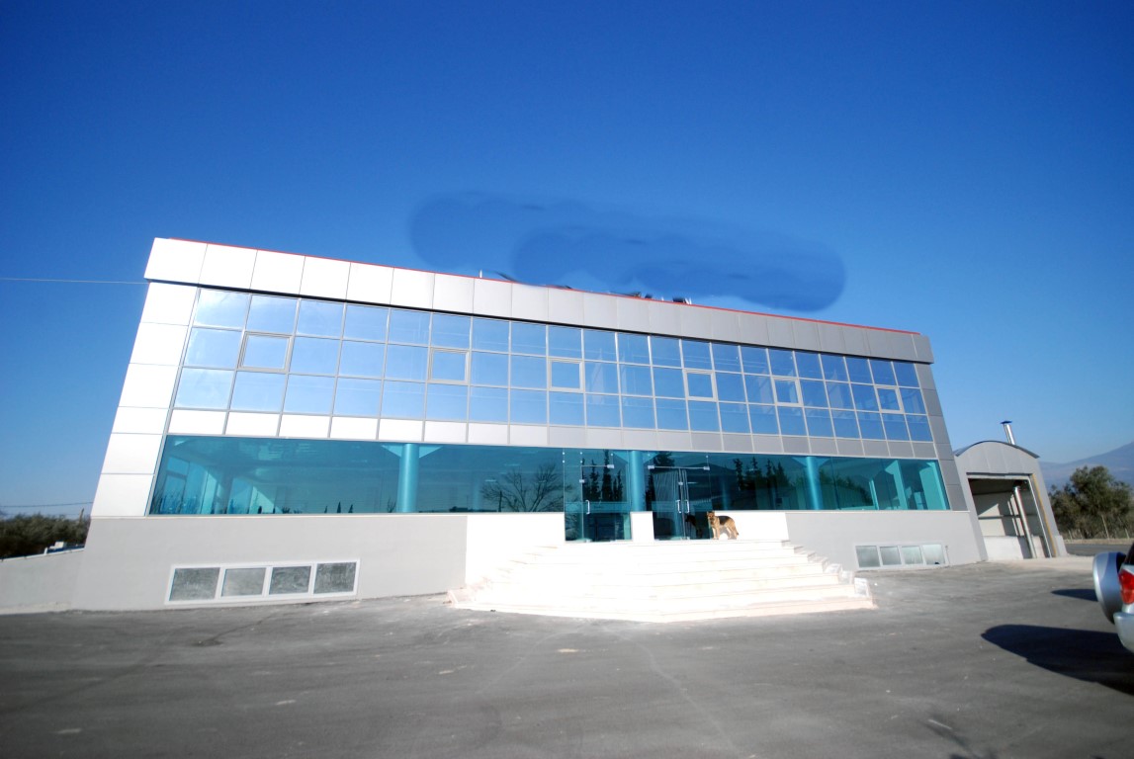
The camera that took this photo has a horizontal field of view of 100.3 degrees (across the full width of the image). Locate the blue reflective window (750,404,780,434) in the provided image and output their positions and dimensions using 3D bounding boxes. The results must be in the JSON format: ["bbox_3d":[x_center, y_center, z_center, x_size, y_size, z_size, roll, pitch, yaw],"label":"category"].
[{"bbox_3d":[6.923,1.414,16.612,1.165,1.065,0.080,4,-18,-16],"label":"blue reflective window"}]

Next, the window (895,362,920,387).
[{"bbox_3d":[13.792,-0.190,19.272,1.116,1.044,0.080,4,-19,-16],"label":"window"}]

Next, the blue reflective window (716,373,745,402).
[{"bbox_3d":[5.749,0.283,16.620,1.128,1.038,0.080,4,-18,-16],"label":"blue reflective window"}]

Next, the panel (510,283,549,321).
[{"bbox_3d":[-1.153,-2.457,15.224,1.188,1.188,0.100,4,-18,-16],"label":"panel"}]

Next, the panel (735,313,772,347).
[{"bbox_3d":[6.905,-1.864,17.529,1.200,1.220,0.080,4,-19,-16],"label":"panel"}]

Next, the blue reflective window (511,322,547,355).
[{"bbox_3d":[-1.181,-1.275,15.001,1.128,1.038,0.080,4,-18,-16],"label":"blue reflective window"}]

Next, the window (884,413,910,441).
[{"bbox_3d":[12.681,1.829,18.246,1.165,1.065,0.080,4,-18,-16],"label":"window"}]

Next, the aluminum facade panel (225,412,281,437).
[{"bbox_3d":[-7.972,1.140,12.038,1.130,0.538,0.080,4,-18,-16],"label":"aluminum facade panel"}]

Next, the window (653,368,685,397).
[{"bbox_3d":[3.444,0.120,15.993,1.152,1.060,0.100,4,-18,-16],"label":"window"}]

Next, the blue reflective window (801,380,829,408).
[{"bbox_3d":[9.204,0.535,17.623,1.116,1.044,0.080,4,-19,-16],"label":"blue reflective window"}]

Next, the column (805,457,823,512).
[{"bbox_3d":[8.738,4.077,16.600,0.500,2.666,0.500,4,-18,-16],"label":"column"}]

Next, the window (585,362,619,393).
[{"bbox_3d":[1.105,-0.043,14.812,1.114,1.015,0.060,4,-18,-16],"label":"window"}]

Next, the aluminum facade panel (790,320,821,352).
[{"bbox_3d":[9.602,-1.775,18.894,1.238,1.225,0.080,4,-18,-16],"label":"aluminum facade panel"}]

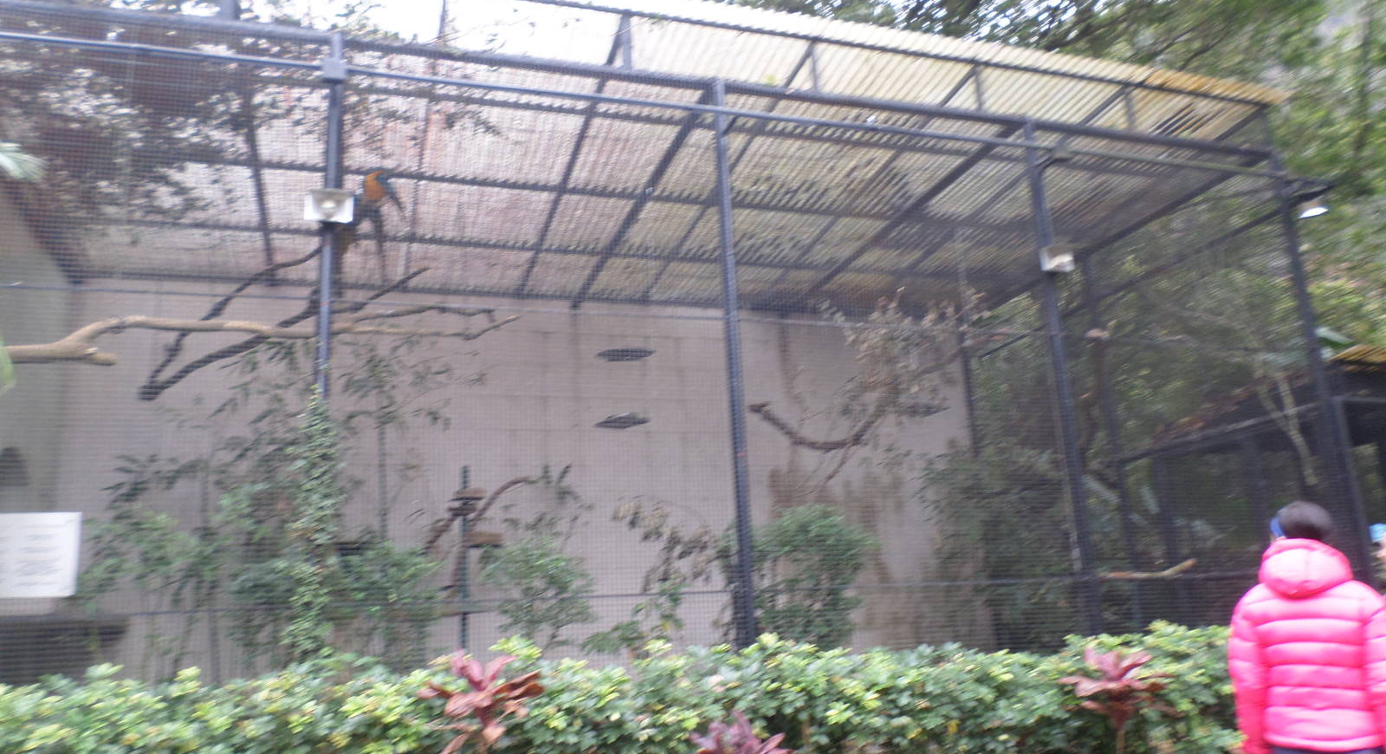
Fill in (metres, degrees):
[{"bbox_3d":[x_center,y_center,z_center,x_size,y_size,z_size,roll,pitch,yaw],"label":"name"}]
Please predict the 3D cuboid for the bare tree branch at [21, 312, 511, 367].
[{"bbox_3d":[-2.593,-0.217,6.000,3.050,0.360,0.320,-1,-14,-7],"label":"bare tree branch"}]

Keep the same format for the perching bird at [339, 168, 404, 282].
[{"bbox_3d":[-2.011,-0.943,6.250,0.350,0.720,0.340,-9,-15,24],"label":"perching bird"}]

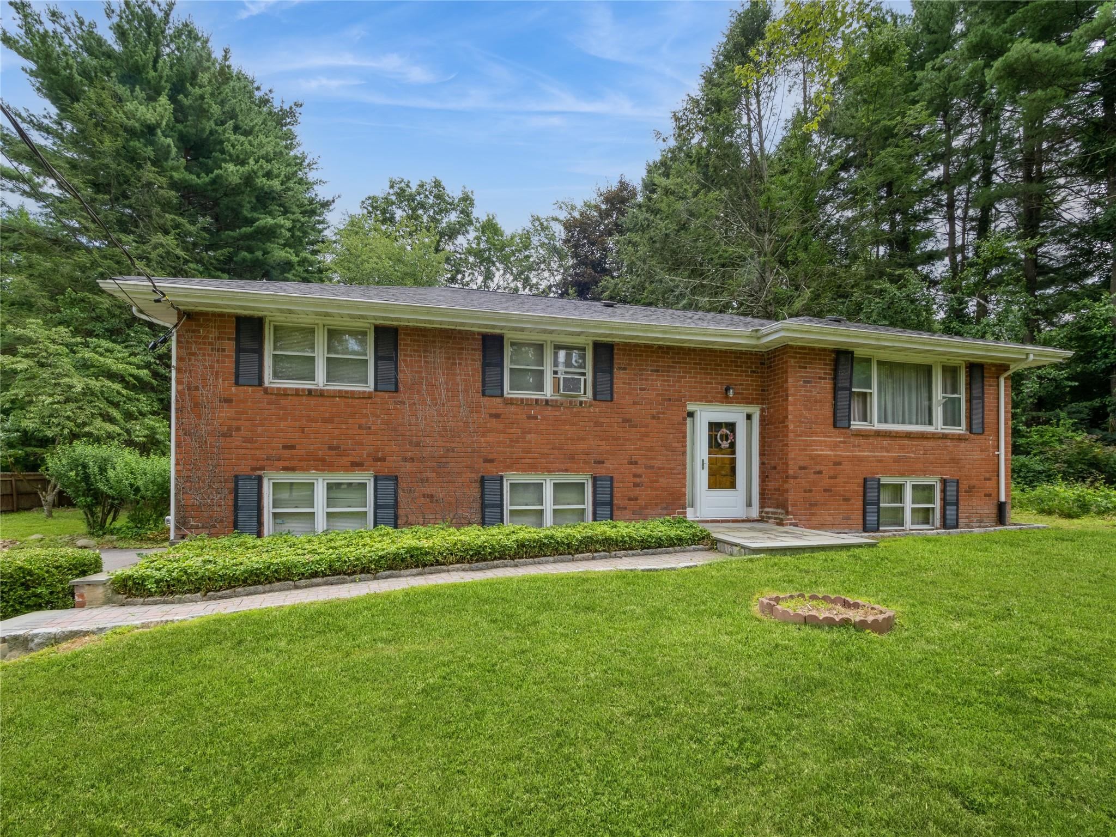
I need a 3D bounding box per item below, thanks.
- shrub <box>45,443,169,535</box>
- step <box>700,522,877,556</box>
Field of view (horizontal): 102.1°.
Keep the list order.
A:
[{"bbox_3d":[-10.100,1.570,10.100,2.300,2.050,2.100,2,-4,-13],"label":"shrub"},{"bbox_3d":[3.340,1.950,7.400,2.150,0.200,2.400,2,-4,-13],"label":"step"}]

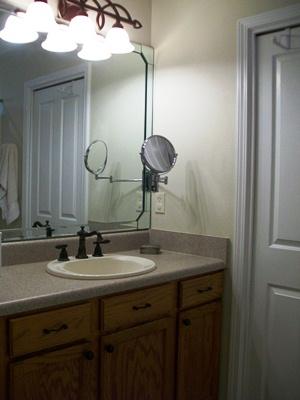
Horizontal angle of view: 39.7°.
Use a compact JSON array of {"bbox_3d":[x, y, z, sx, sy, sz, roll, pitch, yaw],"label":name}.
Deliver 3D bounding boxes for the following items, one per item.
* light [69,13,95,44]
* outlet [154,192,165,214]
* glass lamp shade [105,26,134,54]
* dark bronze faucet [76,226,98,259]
[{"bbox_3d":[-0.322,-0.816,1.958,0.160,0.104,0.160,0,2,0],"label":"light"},{"bbox_3d":[0.057,0.018,2.370,0.010,0.116,0.071,-1,3,-43],"label":"outlet"},{"bbox_3d":[-0.163,-0.820,2.107,0.168,0.104,0.168,0,2,0],"label":"glass lamp shade"},{"bbox_3d":[-0.272,0.200,1.885,0.058,0.152,0.175,-1,3,-43],"label":"dark bronze faucet"}]

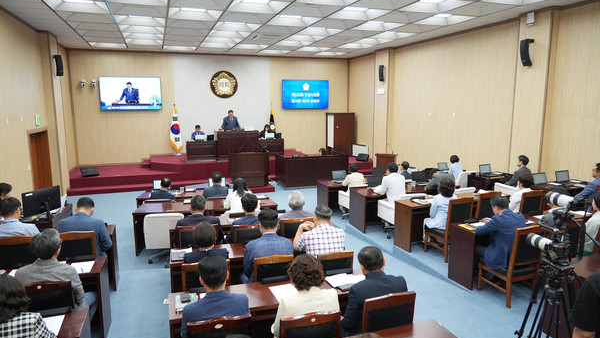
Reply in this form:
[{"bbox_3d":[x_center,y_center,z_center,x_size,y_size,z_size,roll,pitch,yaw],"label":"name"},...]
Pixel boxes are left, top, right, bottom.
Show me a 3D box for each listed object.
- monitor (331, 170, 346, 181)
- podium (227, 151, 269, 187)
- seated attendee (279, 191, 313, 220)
[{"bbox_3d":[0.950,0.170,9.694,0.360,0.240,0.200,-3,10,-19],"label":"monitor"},{"bbox_3d":[-1.708,0.009,13.385,1.220,1.140,0.680,-3,10,-19],"label":"podium"},{"bbox_3d":[-0.072,0.862,5.314,0.480,1.224,0.750,-2,9,-14],"label":"seated attendee"}]

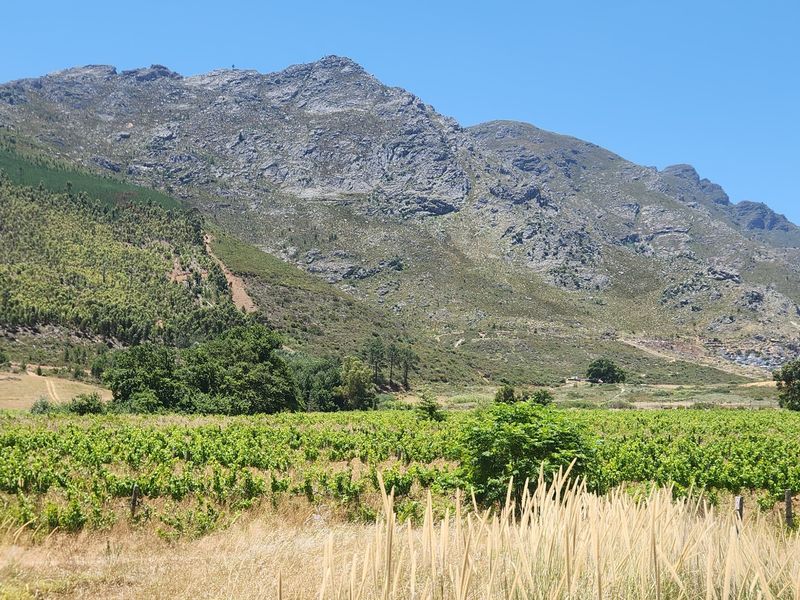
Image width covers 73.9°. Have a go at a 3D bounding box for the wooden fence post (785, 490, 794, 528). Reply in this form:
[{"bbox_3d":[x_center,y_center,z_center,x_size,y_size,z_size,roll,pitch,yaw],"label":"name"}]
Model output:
[{"bbox_3d":[8.055,4.346,11.000,0.125,0.820,0.125,0,-11,0],"label":"wooden fence post"}]

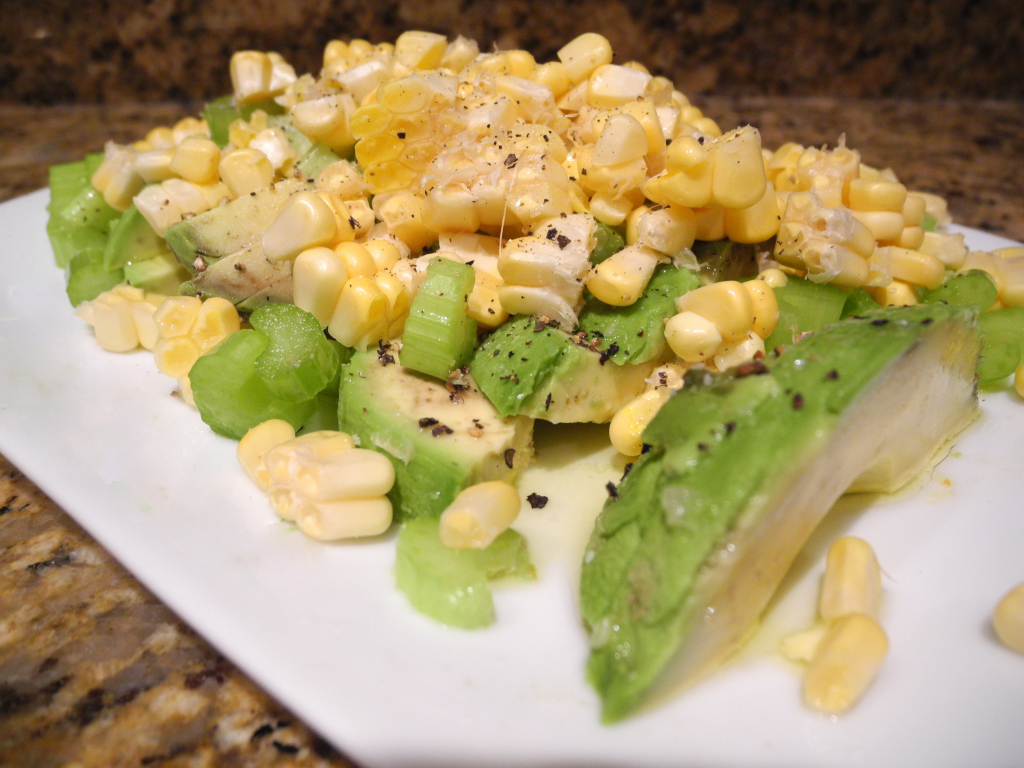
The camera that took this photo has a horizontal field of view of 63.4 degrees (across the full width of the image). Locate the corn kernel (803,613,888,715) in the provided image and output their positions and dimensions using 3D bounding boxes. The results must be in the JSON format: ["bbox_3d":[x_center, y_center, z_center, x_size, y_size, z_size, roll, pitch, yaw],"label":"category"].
[{"bbox_3d":[0.034,0.028,0.085,0.006,0.006,0.011,27,46,29],"label":"corn kernel"}]

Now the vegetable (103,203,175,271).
[{"bbox_3d":[-0.087,-0.034,0.193,0.015,0.013,0.011,-11,35,-17],"label":"vegetable"}]

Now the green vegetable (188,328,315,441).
[{"bbox_3d":[-0.040,0.000,0.129,0.018,0.015,0.008,-10,10,29],"label":"green vegetable"}]

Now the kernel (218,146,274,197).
[{"bbox_3d":[-0.054,-0.043,0.170,0.009,0.010,0.006,-12,36,-16],"label":"kernel"}]

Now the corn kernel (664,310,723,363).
[{"bbox_3d":[0.024,-0.006,0.111,0.008,0.006,0.006,-18,53,-20],"label":"corn kernel"}]

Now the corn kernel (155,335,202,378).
[{"bbox_3d":[-0.057,-0.005,0.142,0.006,0.007,0.010,1,2,23],"label":"corn kernel"}]

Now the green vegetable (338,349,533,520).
[{"bbox_3d":[-0.011,0.007,0.119,0.024,0.016,0.018,-21,39,-28],"label":"green vegetable"}]

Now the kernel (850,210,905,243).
[{"bbox_3d":[0.063,-0.027,0.143,0.010,0.005,0.007,9,51,15],"label":"kernel"}]

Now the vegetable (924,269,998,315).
[{"bbox_3d":[0.098,-0.019,0.181,0.014,0.012,0.008,14,36,21],"label":"vegetable"}]

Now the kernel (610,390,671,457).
[{"bbox_3d":[0.020,0.006,0.126,0.006,0.006,0.011,23,65,34],"label":"kernel"}]

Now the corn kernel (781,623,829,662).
[{"bbox_3d":[0.040,0.035,0.112,0.007,0.003,0.005,-5,33,-8],"label":"corn kernel"}]

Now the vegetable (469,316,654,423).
[{"bbox_3d":[0.006,-0.002,0.109,0.024,0.012,0.015,-5,40,-7],"label":"vegetable"}]

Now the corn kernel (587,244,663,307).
[{"bbox_3d":[0.022,-0.021,0.163,0.013,0.008,0.008,-25,40,-33],"label":"corn kernel"}]

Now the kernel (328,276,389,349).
[{"bbox_3d":[-0.029,-0.013,0.154,0.009,0.012,0.008,-2,35,-22],"label":"kernel"}]

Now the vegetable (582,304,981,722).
[{"bbox_3d":[0.040,0.008,0.112,0.083,0.022,0.022,-28,43,-35],"label":"vegetable"}]

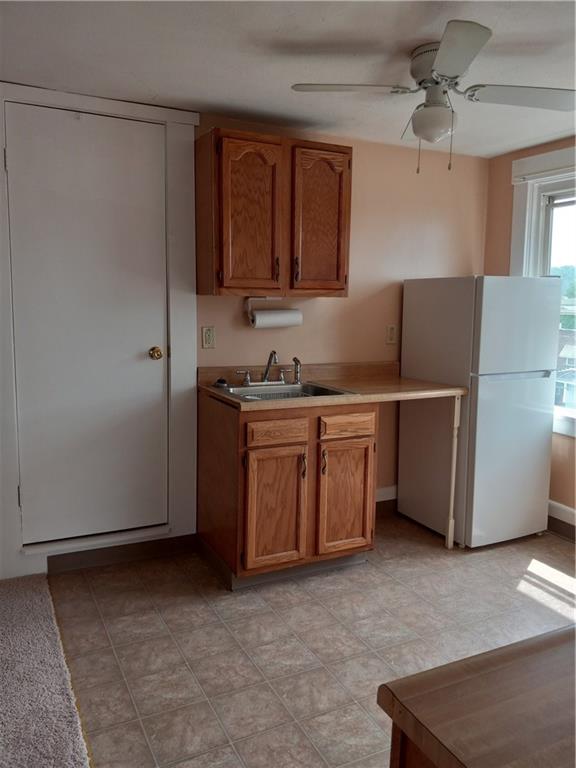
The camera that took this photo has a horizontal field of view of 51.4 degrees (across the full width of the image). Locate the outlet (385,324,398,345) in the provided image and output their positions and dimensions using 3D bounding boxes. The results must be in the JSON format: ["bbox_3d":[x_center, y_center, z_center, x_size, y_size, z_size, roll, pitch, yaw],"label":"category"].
[{"bbox_3d":[0.648,-0.306,3.721,0.073,0.115,0.012,-3,7,-27],"label":"outlet"}]

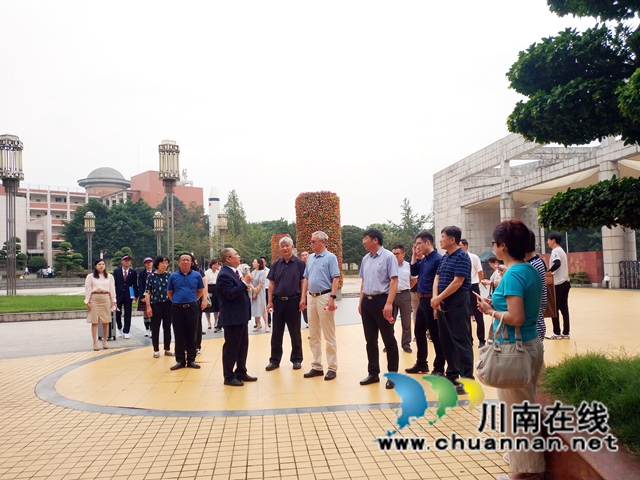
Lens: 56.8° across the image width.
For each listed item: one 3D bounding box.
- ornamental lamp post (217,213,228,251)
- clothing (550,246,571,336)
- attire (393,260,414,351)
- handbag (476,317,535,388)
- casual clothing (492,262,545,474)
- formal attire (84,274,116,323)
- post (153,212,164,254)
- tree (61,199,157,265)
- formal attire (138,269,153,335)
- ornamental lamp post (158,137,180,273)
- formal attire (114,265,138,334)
[{"bbox_3d":[-10.261,0.210,62.855,1.000,6.500,1.000,-1,-3,-9],"label":"ornamental lamp post"},{"bbox_3d":[3.943,0.828,9.700,0.290,1.480,0.430,-3,-3,34],"label":"clothing"},{"bbox_3d":[1.267,1.019,9.200,0.480,1.390,0.290,-4,-4,45],"label":"attire"},{"bbox_3d":[1.072,0.647,3.420,0.320,0.405,0.150,-3,-3,22],"label":"handbag"},{"bbox_3d":[1.225,0.774,3.650,0.300,1.230,0.420,-3,-3,25],"label":"casual clothing"},{"bbox_3d":[-3.928,1.057,10.600,0.550,0.880,0.300,0,-3,-27],"label":"formal attire"},{"bbox_3d":[-16.521,0.286,60.855,1.000,6.500,1.000,-1,-3,-15],"label":"post"},{"bbox_3d":[-29.177,-0.485,82.000,12.800,10.600,11.500,-1,-3,-20],"label":"tree"},{"bbox_3d":[-3.588,1.293,12.400,0.440,1.370,0.300,-1,-3,-18],"label":"formal attire"},{"bbox_3d":[-9.504,-1.529,37.784,1.250,9.700,1.250,-1,-3,-14],"label":"ornamental lamp post"},{"bbox_3d":[-4.066,1.268,12.400,0.510,1.400,0.320,-1,-3,-19],"label":"formal attire"}]

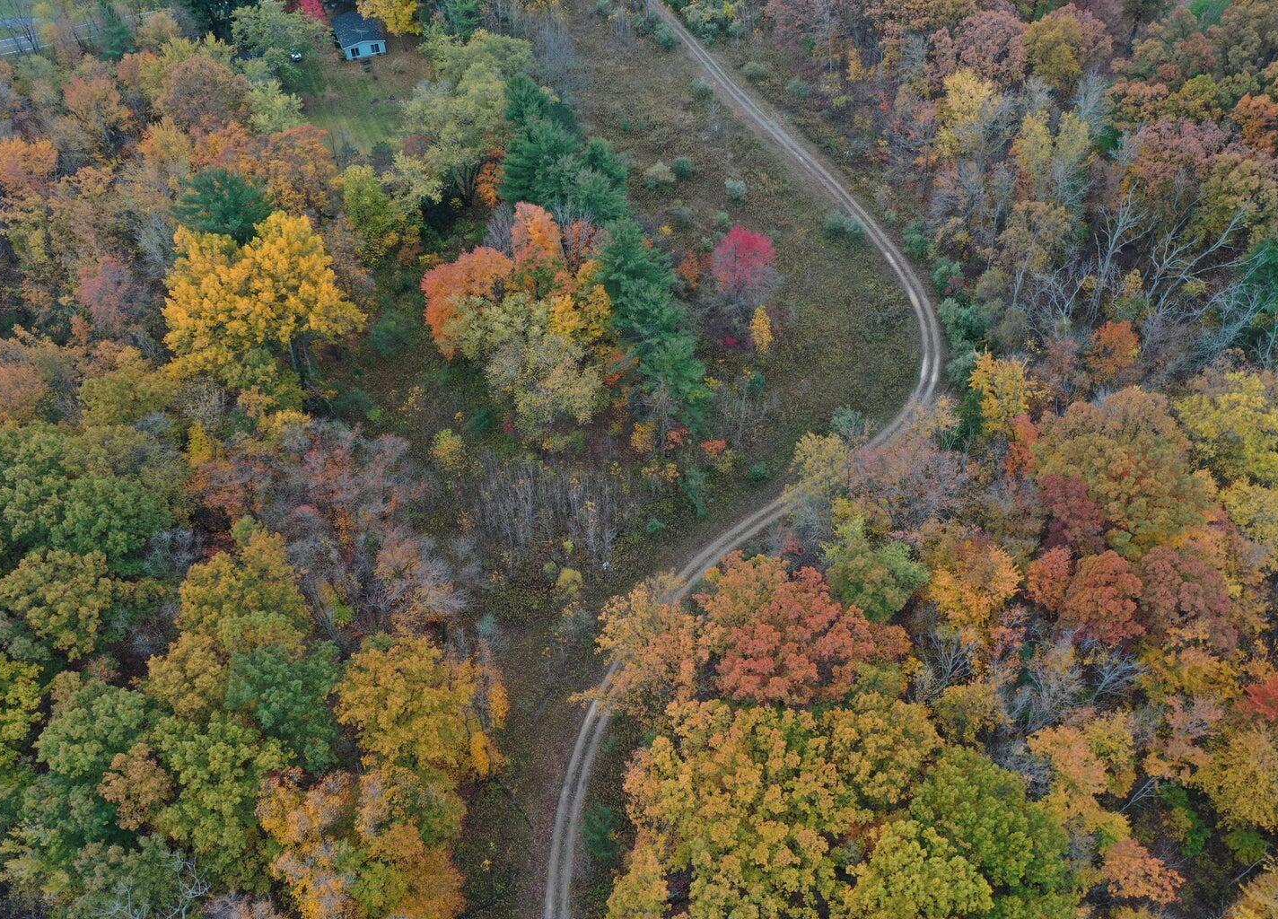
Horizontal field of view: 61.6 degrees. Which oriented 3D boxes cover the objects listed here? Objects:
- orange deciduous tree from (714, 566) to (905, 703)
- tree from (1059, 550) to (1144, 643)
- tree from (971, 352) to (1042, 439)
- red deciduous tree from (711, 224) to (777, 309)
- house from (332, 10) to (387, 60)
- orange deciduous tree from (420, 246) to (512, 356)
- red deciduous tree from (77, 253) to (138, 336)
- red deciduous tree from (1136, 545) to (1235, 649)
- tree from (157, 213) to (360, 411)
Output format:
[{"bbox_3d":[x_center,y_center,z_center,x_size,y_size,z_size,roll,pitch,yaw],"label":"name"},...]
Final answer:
[{"bbox_3d":[18.890,20.740,119.170,21.150,18.000,16.000,0,49,0],"label":"orange deciduous tree"},{"bbox_3d":[52.580,16.970,123.510,8.420,16.500,9.000,0,49,0],"label":"tree"},{"bbox_3d":[49.760,-8.250,146.490,8.890,15.500,9.500,0,49,0],"label":"tree"},{"bbox_3d":[16.200,-29.230,166.060,10.250,14.000,10.500,0,49,0],"label":"red deciduous tree"},{"bbox_3d":[-59.440,-90.250,226.850,8.600,3.800,14.130,-17,51,-14],"label":"house"},{"bbox_3d":[-25.390,-22.460,158.060,13.240,17.000,12.500,0,49,0],"label":"orange deciduous tree"},{"bbox_3d":[-79.370,-23.730,160.530,7.370,15.000,8.200,0,49,0],"label":"red deciduous tree"},{"bbox_3d":[61.840,17.010,123.150,9.540,17.000,10.000,0,49,0],"label":"red deciduous tree"},{"bbox_3d":[-51.970,-20.490,150.320,26.690,26.000,25.000,0,49,0],"label":"tree"}]

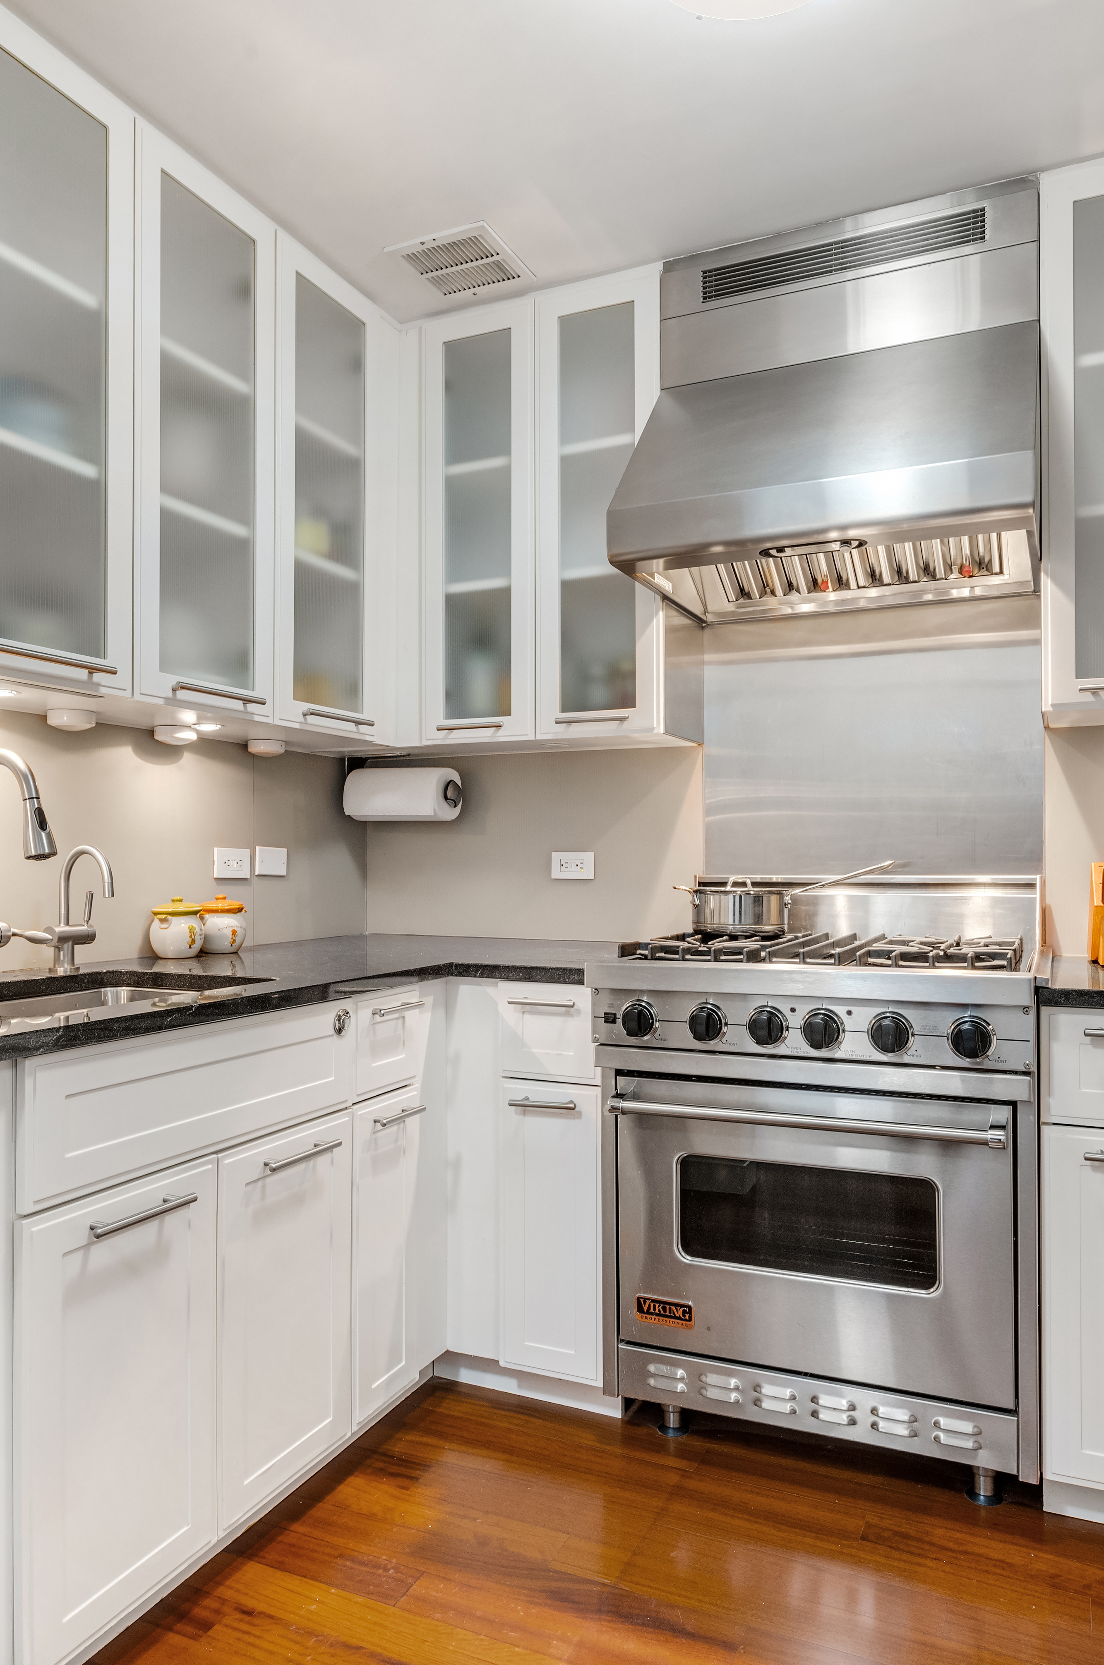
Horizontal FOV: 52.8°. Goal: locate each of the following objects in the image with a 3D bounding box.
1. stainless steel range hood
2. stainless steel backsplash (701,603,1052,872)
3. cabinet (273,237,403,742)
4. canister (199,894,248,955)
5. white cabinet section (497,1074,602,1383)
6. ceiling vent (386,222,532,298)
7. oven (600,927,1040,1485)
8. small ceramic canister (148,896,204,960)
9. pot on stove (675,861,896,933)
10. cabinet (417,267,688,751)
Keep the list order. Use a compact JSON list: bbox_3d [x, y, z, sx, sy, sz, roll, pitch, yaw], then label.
[{"bbox_3d":[0.583,-0.892,2.287,0.760,0.745,0.622,-1,-1,25],"label":"stainless steel range hood"},{"bbox_3d":[0.712,-0.205,2.553,0.757,0.625,0.014,-1,-1,25],"label":"stainless steel backsplash"},{"bbox_3d":[-0.600,-0.714,2.511,0.307,1.007,0.465,0,-1,24],"label":"cabinet"},{"bbox_3d":[-0.754,0.209,2.557,0.112,0.133,0.112,0,-1,-17],"label":"canister"},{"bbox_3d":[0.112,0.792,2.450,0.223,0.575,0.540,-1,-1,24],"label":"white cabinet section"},{"bbox_3d":[-0.198,-1.252,2.462,0.250,0.015,0.250,-1,-1,25],"label":"ceiling vent"},{"bbox_3d":[0.557,0.696,2.186,0.762,0.965,0.695,0,-1,24],"label":"oven"},{"bbox_3d":[-0.815,0.204,2.415,0.113,0.135,0.113,0,-1,-19],"label":"small ceramic canister"},{"bbox_3d":[0.503,0.138,2.417,0.473,0.158,0.205,0,-1,9],"label":"pot on stove"},{"bbox_3d":[0.024,-0.714,2.667,0.618,1.014,0.330,0,-1,24],"label":"cabinet"}]

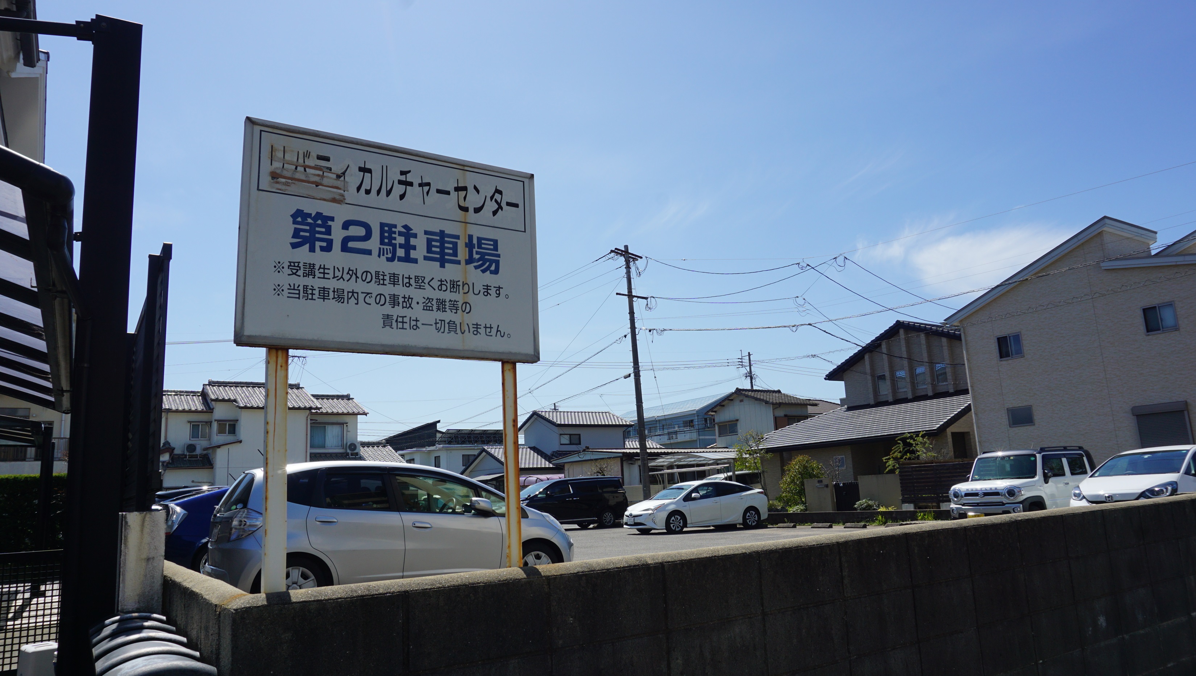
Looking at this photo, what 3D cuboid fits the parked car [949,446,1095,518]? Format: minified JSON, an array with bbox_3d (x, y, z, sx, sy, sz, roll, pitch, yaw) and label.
[{"bbox_3d":[8.629,3.052,16.024,3.395,1.680,1.475,5,-13,-35],"label":"parked car"}]

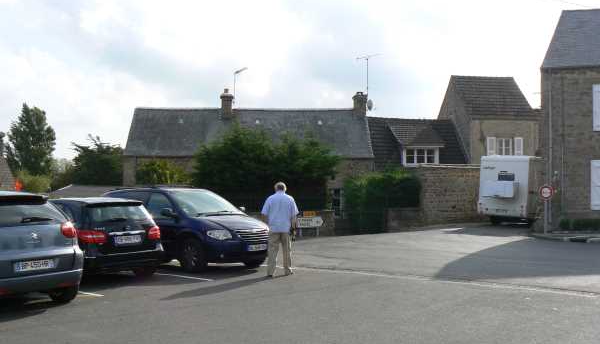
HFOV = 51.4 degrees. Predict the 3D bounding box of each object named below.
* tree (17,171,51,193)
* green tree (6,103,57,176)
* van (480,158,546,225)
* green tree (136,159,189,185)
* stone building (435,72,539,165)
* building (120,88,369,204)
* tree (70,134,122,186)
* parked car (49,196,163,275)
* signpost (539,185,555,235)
[{"bbox_3d":[-16.200,1.340,38.000,2.100,2.600,2.100,0,-2,0],"label":"tree"},{"bbox_3d":[-23.900,-1.420,55.500,4.500,9.200,4.500,0,-2,0],"label":"green tree"},{"bbox_3d":[11.050,0.900,31.300,2.250,3.100,6.100,-1,-2,32],"label":"van"},{"bbox_3d":[-6.832,1.004,30.984,2.800,3.100,2.600,0,-1,0],"label":"green tree"},{"bbox_3d":[11.456,-1.571,39.126,4.080,8.800,6.300,0,-1,-7],"label":"stone building"},{"bbox_3d":[-2.887,-1.029,37.576,13.850,7.800,6.200,0,-1,-2],"label":"building"},{"bbox_3d":[-12.332,0.218,38.006,3.600,4.900,3.600,0,-1,0],"label":"tree"},{"bbox_3d":[-4.621,1.265,12.195,4.350,1.560,1.800,-1,-2,38],"label":"parked car"},{"bbox_3d":[8.254,1.281,20.875,0.470,1.650,0.100,0,-1,11],"label":"signpost"}]

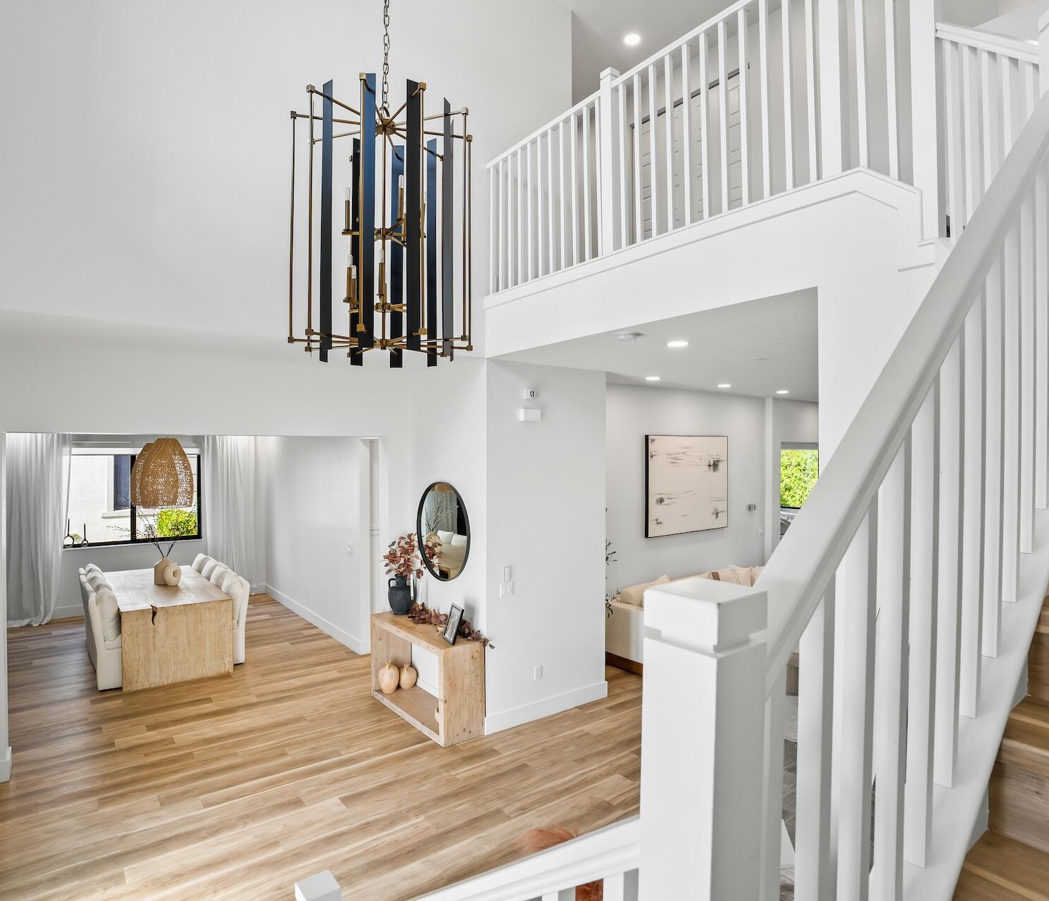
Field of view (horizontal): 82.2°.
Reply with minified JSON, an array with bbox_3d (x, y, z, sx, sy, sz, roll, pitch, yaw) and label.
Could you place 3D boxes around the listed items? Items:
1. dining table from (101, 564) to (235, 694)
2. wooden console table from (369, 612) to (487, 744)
[{"bbox_3d":[-4.200,1.955,7.050,0.970,0.770,2.400,0,0,-36],"label":"dining table"},{"bbox_3d":[-0.887,1.960,5.335,0.370,0.760,1.310,0,0,-38],"label":"wooden console table"}]

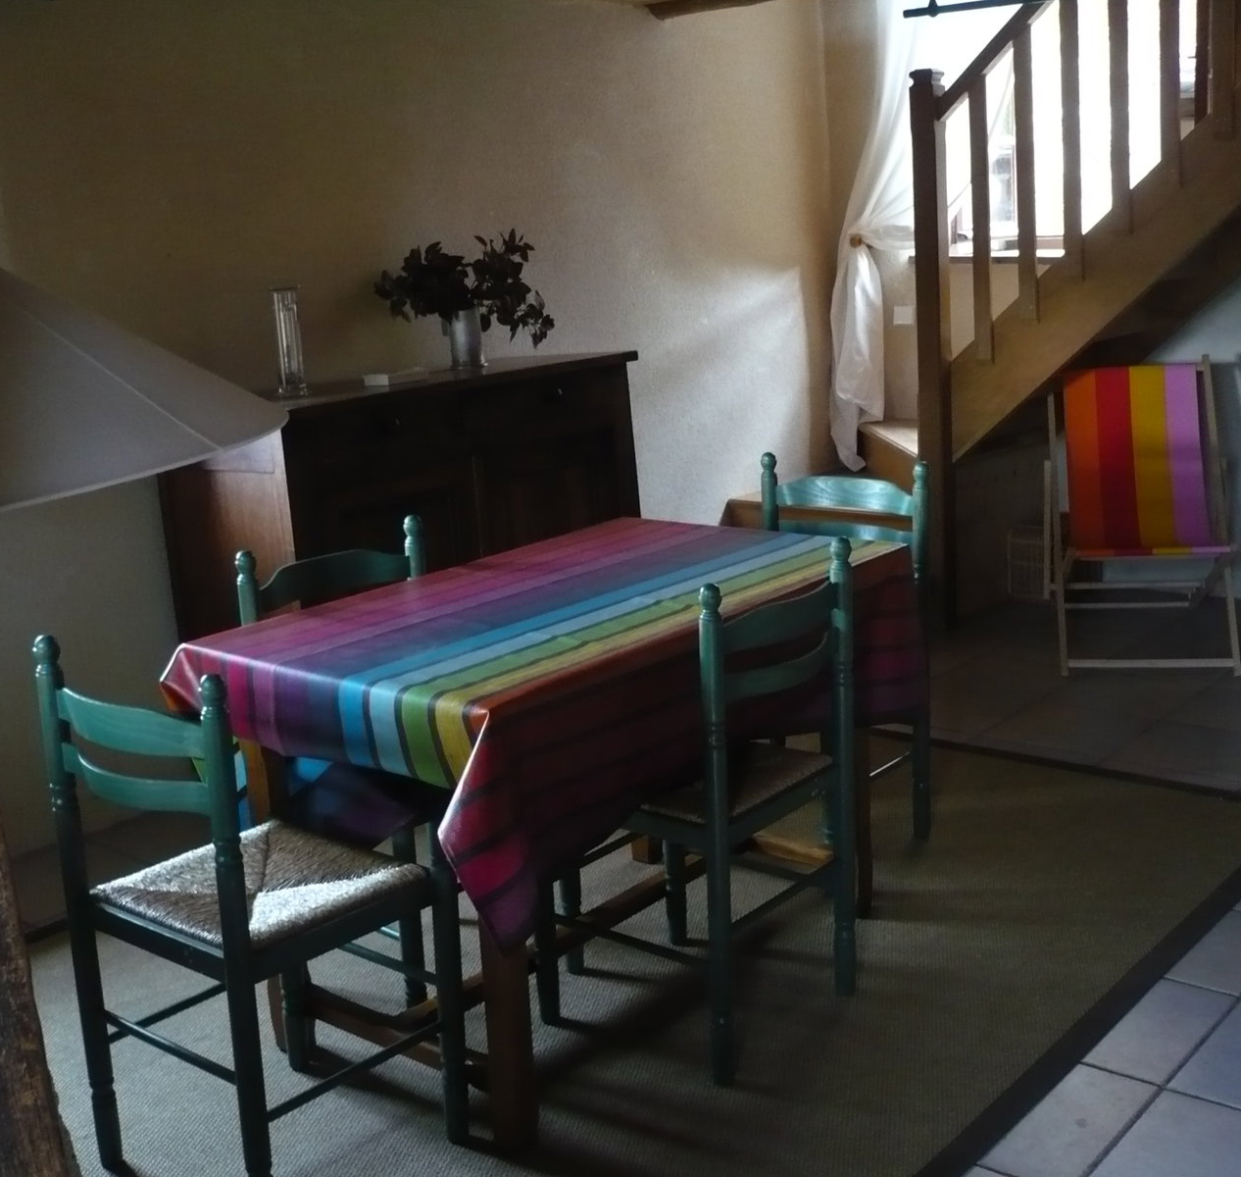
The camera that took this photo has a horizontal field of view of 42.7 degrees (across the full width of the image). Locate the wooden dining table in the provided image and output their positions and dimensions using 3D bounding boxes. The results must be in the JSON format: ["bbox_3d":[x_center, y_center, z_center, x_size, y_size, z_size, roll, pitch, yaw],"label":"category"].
[{"bbox_3d":[-0.066,0.378,3.010,0.755,0.769,1.246,7,17,40],"label":"wooden dining table"}]

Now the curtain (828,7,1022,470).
[{"bbox_3d":[1.101,-1.335,5.978,0.854,1.851,0.142,7,17,40],"label":"curtain"}]

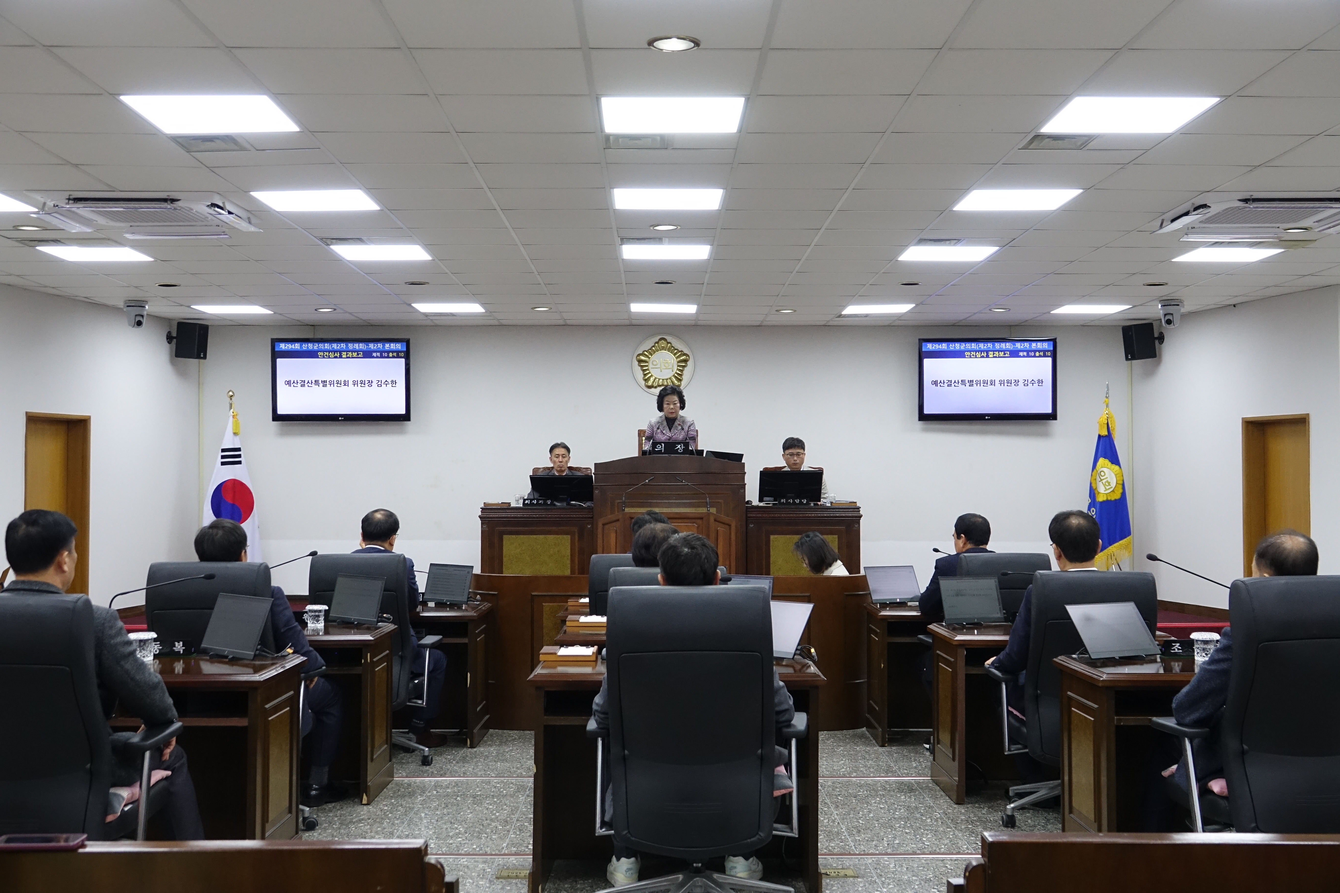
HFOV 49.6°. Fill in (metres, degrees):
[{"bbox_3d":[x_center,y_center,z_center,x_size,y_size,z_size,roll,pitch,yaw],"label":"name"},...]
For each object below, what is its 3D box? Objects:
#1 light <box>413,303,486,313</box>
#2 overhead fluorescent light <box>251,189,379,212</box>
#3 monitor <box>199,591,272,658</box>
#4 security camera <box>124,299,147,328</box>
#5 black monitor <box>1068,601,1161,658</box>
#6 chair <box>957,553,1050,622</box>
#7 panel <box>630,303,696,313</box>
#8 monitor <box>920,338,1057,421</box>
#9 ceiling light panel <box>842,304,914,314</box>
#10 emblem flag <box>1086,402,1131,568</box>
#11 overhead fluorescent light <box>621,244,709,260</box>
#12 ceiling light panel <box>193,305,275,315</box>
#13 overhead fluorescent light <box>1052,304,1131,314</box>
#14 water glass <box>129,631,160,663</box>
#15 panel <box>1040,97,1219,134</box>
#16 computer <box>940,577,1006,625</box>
[{"bbox_3d":[-1.881,-1.206,12.389,0.580,0.060,0.580,0,-1,-1],"label":"light"},{"bbox_3d":[-1.817,-1.285,7.503,0.575,0.060,0.575,0,-1,-1],"label":"overhead fluorescent light"},{"bbox_3d":[-1.598,0.670,5.397,0.360,0.226,0.130,-1,-2,43],"label":"monitor"},{"bbox_3d":[-4.345,-1.069,11.823,0.190,0.235,0.190,1,-2,-32],"label":"security camera"},{"bbox_3d":[1.817,0.760,5.963,0.360,0.215,0.150,1,-1,-27],"label":"black monitor"},{"bbox_3d":[1.659,1.125,7.786,0.670,1.141,0.700,0,-1,-12],"label":"chair"},{"bbox_3d":[-0.058,-1.206,12.406,0.580,0.060,0.580,0,-1,-1],"label":"panel"},{"bbox_3d":[2.973,-0.622,13.595,1.290,0.775,0.090,0,-1,-1],"label":"monitor"},{"bbox_3d":[1.762,-1.181,12.296,0.575,0.060,0.575,0,-1,-1],"label":"ceiling light panel"},{"bbox_3d":[3.999,0.348,13.233,0.400,1.570,0.300,0,-1,-1],"label":"emblem flag"},{"bbox_3d":[-0.027,-1.265,9.357,0.580,0.060,0.580,0,-1,-1],"label":"overhead fluorescent light"},{"bbox_3d":[-3.685,-1.179,12.265,0.575,0.060,0.575,0,-1,-1],"label":"ceiling light panel"},{"bbox_3d":[3.611,-1.206,12.439,0.580,0.060,0.580,0,-1,-1],"label":"overhead fluorescent light"},{"bbox_3d":[-2.051,0.783,5.676,0.112,0.112,0.112,0,-2,-1],"label":"water glass"},{"bbox_3d":[1.828,-1.335,5.774,0.580,0.060,0.580,0,-1,-1],"label":"panel"},{"bbox_3d":[1.470,0.752,7.102,0.380,0.229,0.050,1,-15,-30],"label":"computer"}]

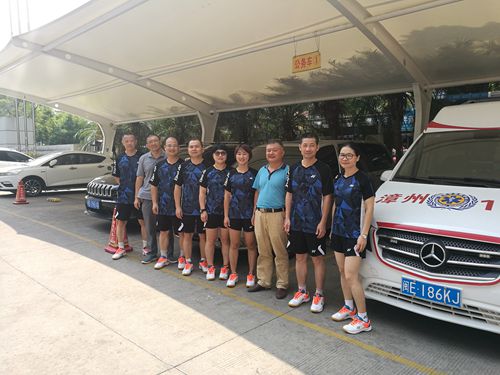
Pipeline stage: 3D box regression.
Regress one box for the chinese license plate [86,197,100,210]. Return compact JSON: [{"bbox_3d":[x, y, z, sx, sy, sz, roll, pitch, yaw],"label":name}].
[{"bbox_3d":[-2.571,0.263,6.400,0.440,0.140,0.020,5,7,43],"label":"chinese license plate"}]

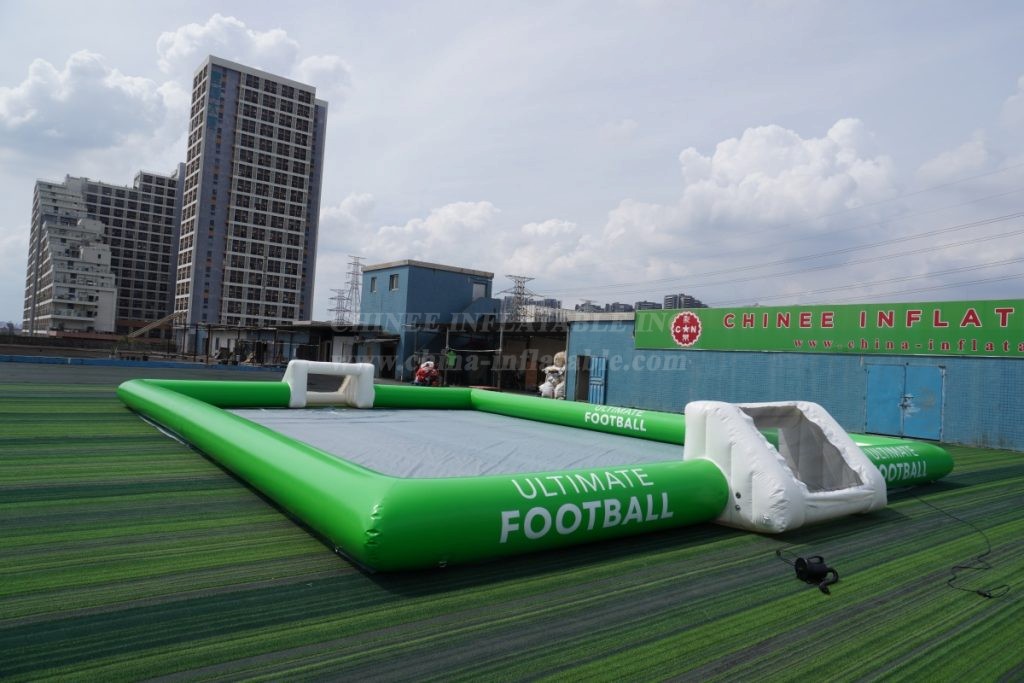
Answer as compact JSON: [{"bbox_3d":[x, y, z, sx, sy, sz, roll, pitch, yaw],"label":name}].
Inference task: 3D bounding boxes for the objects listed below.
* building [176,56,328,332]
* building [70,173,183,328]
[{"bbox_3d":[-57.669,-25.972,152.029,26.000,63.160,14.500,5,-2,-38],"label":"building"},{"bbox_3d":[-166.994,-31.332,298.851,49.560,86.100,23.100,5,-3,-37],"label":"building"}]

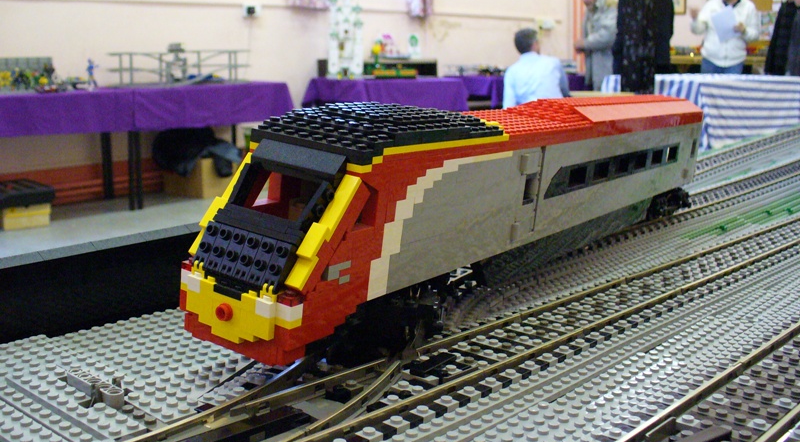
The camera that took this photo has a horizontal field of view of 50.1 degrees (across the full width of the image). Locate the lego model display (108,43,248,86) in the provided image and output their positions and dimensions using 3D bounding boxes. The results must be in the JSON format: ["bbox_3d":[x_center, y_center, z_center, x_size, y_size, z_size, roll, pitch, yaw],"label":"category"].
[{"bbox_3d":[-1.423,-1.019,5.570,0.930,0.260,0.200,-9,15,-42],"label":"lego model display"}]

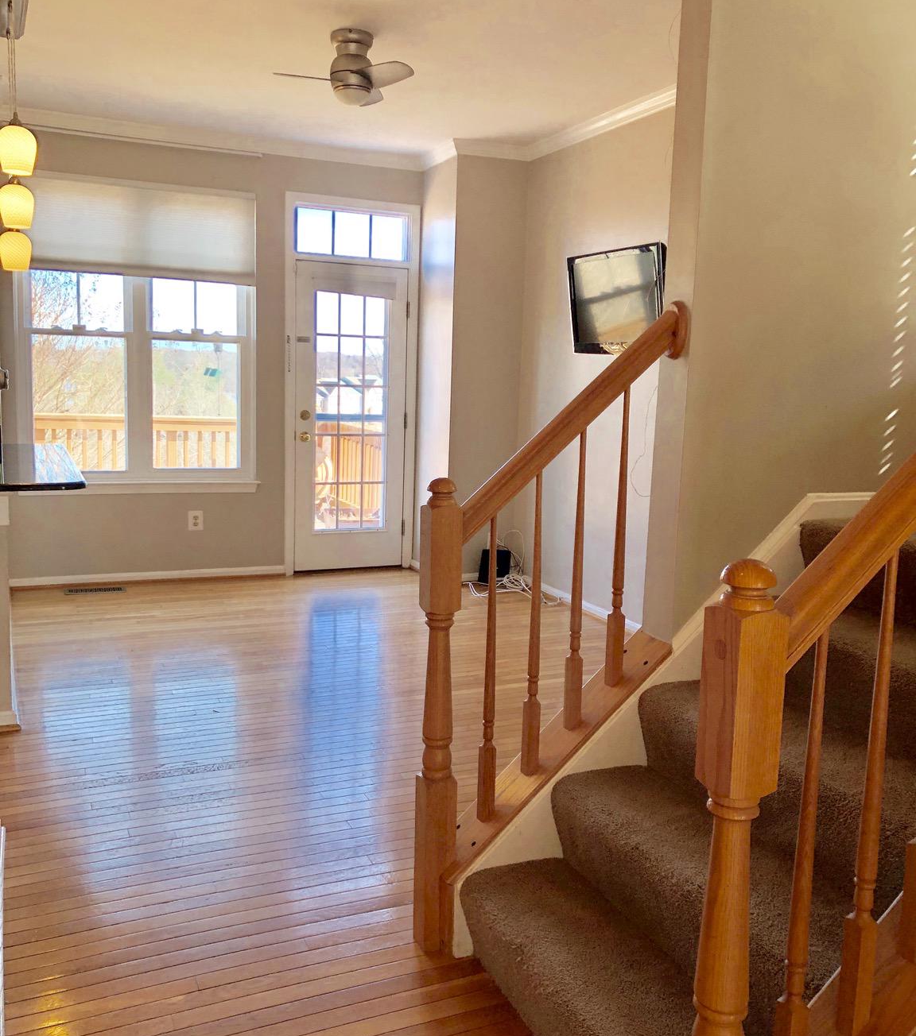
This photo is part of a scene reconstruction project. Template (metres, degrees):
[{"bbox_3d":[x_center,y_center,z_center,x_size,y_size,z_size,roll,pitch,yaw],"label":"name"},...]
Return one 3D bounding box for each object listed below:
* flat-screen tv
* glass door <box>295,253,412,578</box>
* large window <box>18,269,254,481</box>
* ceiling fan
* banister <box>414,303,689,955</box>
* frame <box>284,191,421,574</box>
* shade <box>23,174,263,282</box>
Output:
[{"bbox_3d":[0.845,-1.145,5.245,0.080,0.530,0.860,-10,12,-22],"label":"flat-screen tv"},{"bbox_3d":[-0.724,-0.660,6.661,0.779,2.029,0.050,-2,9,-25],"label":"glass door"},{"bbox_3d":[-1.941,-1.111,6.030,1.415,1.797,0.100,-2,9,-25],"label":"large window"},{"bbox_3d":[-0.436,-1.862,4.109,0.640,0.290,0.640,-2,9,-25],"label":"ceiling fan"},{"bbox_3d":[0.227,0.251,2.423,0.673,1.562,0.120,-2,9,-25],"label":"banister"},{"bbox_3d":[-0.717,-0.867,6.636,0.915,2.457,0.120,-2,9,-25],"label":"frame"},{"bbox_3d":[-1.904,-1.720,5.896,1.415,0.563,0.060,-2,9,-25],"label":"shade"}]

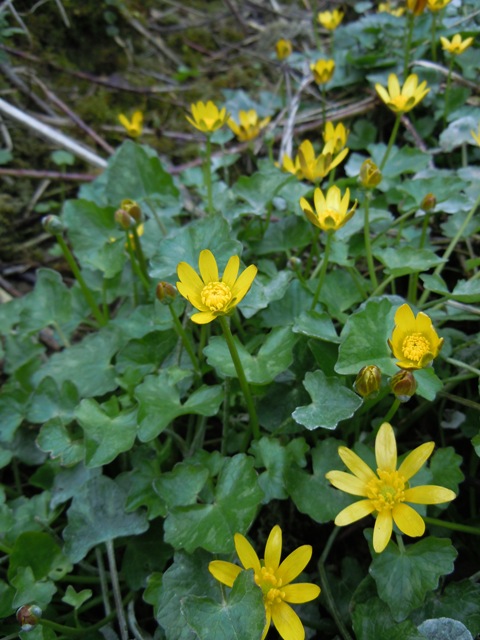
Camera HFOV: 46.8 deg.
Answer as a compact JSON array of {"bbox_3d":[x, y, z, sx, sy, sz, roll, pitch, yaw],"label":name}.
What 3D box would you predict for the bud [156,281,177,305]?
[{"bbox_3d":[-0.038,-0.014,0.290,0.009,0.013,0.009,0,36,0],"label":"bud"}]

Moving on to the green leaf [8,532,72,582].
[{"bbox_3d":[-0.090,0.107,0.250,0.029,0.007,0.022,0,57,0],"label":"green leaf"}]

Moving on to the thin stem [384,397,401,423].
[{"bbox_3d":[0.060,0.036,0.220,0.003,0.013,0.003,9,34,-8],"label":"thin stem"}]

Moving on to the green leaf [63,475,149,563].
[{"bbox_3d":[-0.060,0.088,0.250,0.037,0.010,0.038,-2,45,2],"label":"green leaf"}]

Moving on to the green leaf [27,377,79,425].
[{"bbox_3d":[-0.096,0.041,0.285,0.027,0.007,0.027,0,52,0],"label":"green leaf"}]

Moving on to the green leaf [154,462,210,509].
[{"bbox_3d":[-0.021,0.059,0.198,0.021,0.006,0.019,12,56,5],"label":"green leaf"}]

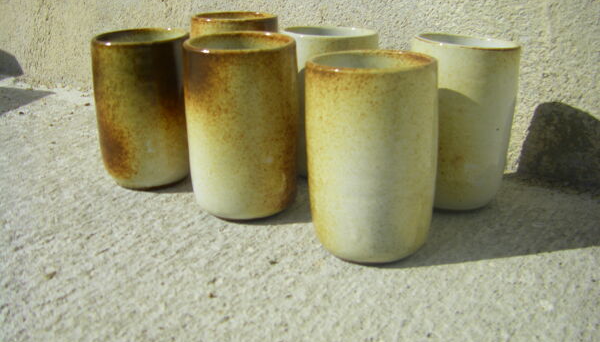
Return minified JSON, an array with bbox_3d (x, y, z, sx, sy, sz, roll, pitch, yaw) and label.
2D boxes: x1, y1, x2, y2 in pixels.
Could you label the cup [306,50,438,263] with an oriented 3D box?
[{"bbox_3d":[0.043,-0.010,0.401,0.078,0.115,0.078,1,20,6],"label":"cup"}]

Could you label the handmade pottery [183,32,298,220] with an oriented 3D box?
[{"bbox_3d":[-0.040,-0.032,0.458,0.077,0.117,0.077,0,21,0],"label":"handmade pottery"}]

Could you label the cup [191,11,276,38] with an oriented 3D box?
[{"bbox_3d":[-0.058,-0.082,0.597,0.078,0.116,0.078,-2,20,-5],"label":"cup"}]

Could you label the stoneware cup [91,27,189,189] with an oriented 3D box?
[{"bbox_3d":[-0.120,-0.050,0.515,0.076,0.112,0.076,-4,21,-13],"label":"stoneware cup"}]

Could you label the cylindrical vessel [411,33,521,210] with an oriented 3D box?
[{"bbox_3d":[0.113,-0.036,0.477,0.078,0.115,0.078,6,20,13],"label":"cylindrical vessel"}]

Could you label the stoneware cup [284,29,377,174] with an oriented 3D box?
[{"bbox_3d":[0.022,-0.056,0.534,0.078,0.112,0.078,2,19,2],"label":"stoneware cup"}]

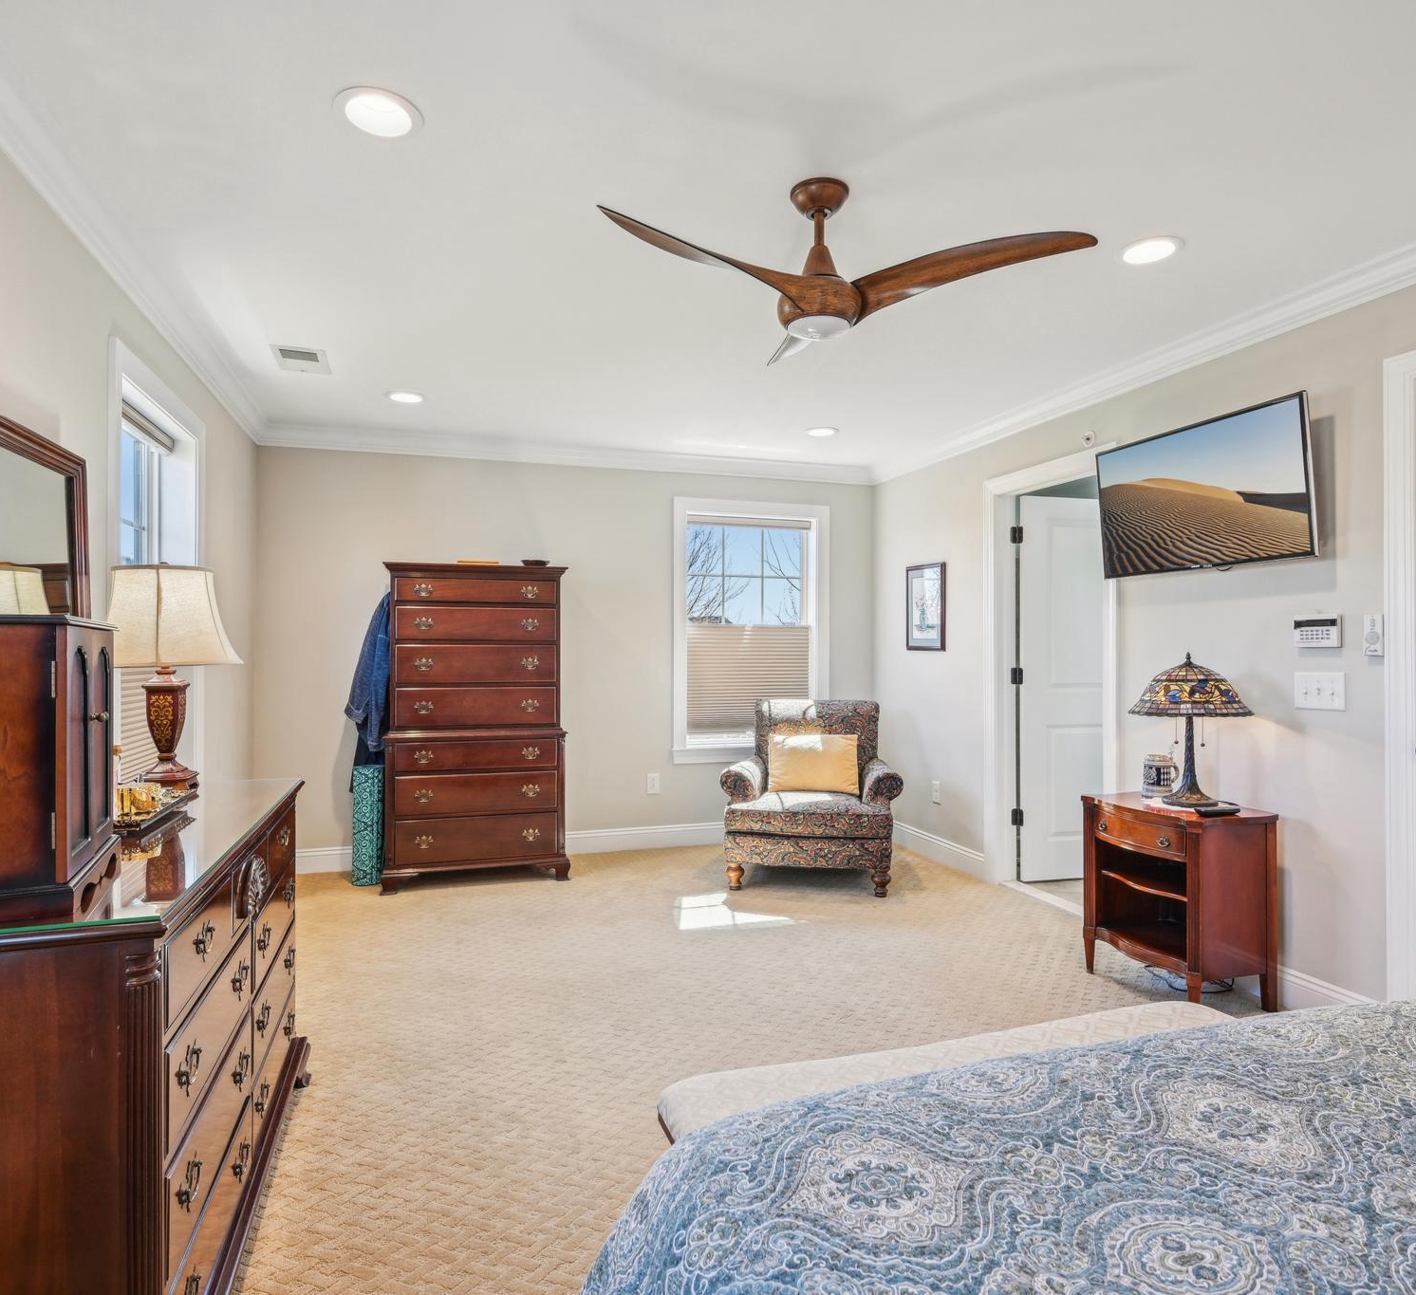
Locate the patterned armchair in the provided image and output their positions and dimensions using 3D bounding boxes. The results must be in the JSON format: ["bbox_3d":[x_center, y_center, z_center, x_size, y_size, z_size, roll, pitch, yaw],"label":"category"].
[{"bbox_3d":[0.576,0.783,4.808,0.930,0.942,0.880,0,0,9],"label":"patterned armchair"}]

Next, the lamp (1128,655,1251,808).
[{"bbox_3d":[1.718,0.289,3.080,0.395,0.530,0.395,0,0,-18],"label":"lamp"}]

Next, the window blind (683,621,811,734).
[{"bbox_3d":[0.254,0.209,5.674,0.900,0.711,0.040,0,0,-18],"label":"window blind"}]

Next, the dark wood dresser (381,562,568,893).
[{"bbox_3d":[-1.272,0.416,4.747,0.945,1.677,0.510,0,0,-18],"label":"dark wood dresser"}]

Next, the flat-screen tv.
[{"bbox_3d":[1.830,-0.557,3.234,0.050,0.530,0.910,-5,1,-18],"label":"flat-screen tv"}]

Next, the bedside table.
[{"bbox_3d":[1.685,0.912,3.135,0.385,0.674,0.537,0,0,-18],"label":"bedside table"}]

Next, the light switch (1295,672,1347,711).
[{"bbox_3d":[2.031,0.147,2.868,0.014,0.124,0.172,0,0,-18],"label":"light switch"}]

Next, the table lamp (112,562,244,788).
[{"bbox_3d":[-1.430,0.082,2.282,0.360,0.606,0.355,0,0,-18],"label":"table lamp"}]

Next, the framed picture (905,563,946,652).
[{"bbox_3d":[1.303,-0.235,5.136,0.022,0.516,0.436,0,0,-18],"label":"framed picture"}]

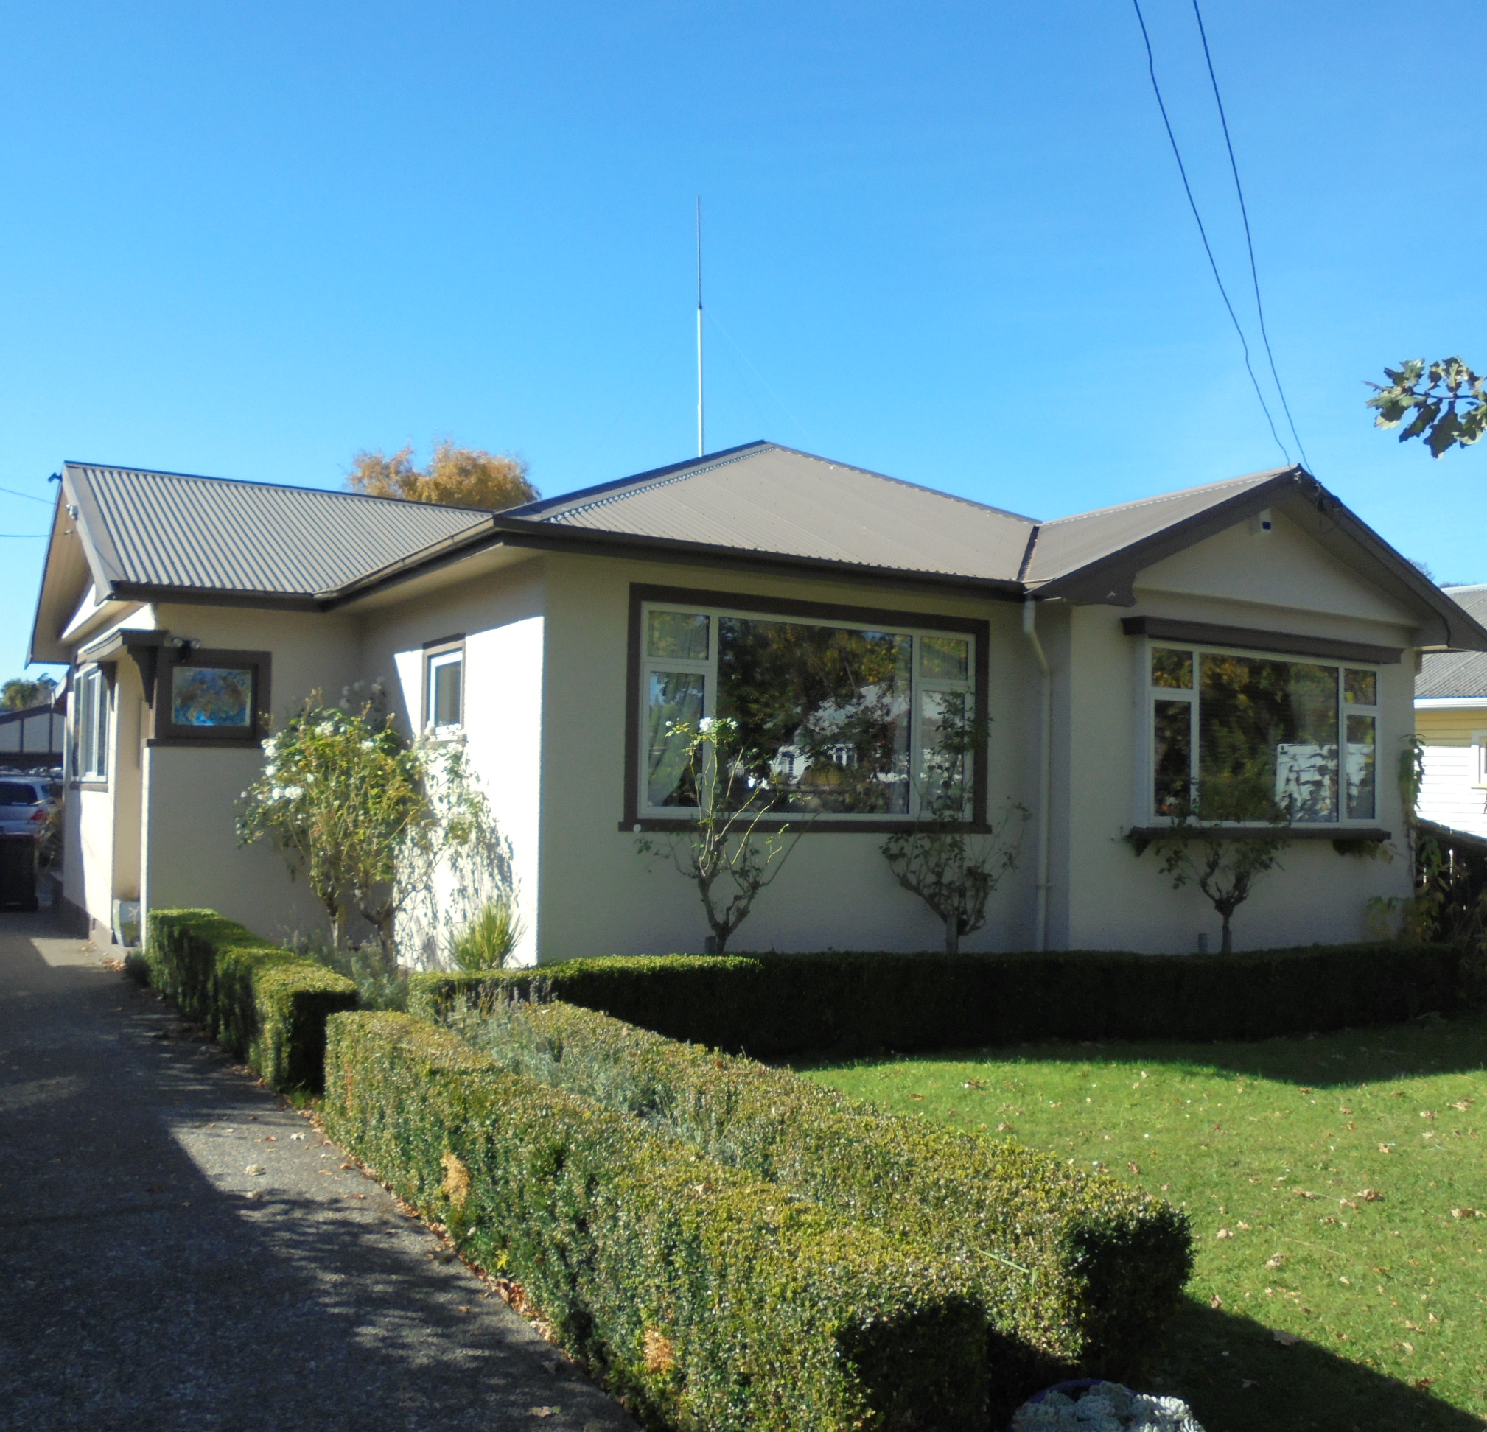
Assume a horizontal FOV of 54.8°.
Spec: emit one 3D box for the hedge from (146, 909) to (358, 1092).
[{"bbox_3d":[-3.148,1.703,9.088,0.520,0.540,4.600,3,-3,-30],"label":"hedge"}]

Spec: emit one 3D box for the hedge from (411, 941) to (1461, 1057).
[{"bbox_3d":[1.644,1.730,8.923,7.300,0.480,0.650,2,-3,-24],"label":"hedge"}]

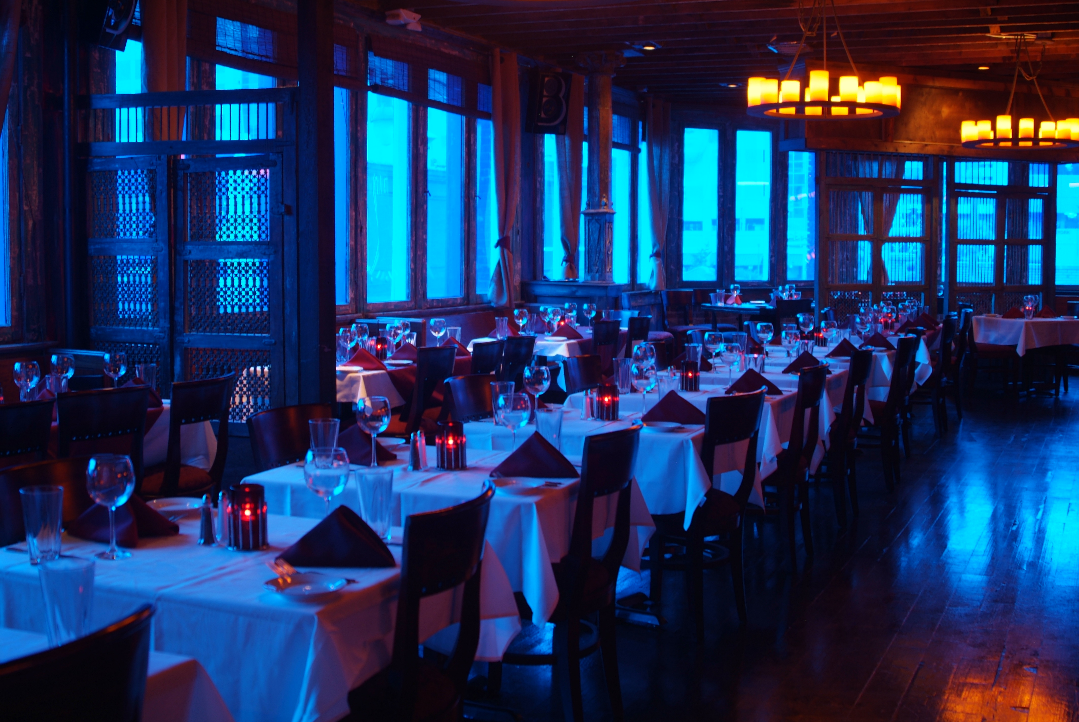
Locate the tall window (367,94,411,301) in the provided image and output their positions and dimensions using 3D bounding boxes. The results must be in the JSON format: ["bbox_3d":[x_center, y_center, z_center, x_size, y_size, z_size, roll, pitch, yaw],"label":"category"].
[{"bbox_3d":[-1.210,-1.278,9.968,0.080,1.638,0.723,3,5,24],"label":"tall window"}]

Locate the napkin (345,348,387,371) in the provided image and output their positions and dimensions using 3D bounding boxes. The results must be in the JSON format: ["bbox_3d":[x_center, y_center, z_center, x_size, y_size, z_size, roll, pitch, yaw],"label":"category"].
[{"bbox_3d":[-0.978,-0.021,7.317,0.285,0.118,0.170,3,6,33],"label":"napkin"}]

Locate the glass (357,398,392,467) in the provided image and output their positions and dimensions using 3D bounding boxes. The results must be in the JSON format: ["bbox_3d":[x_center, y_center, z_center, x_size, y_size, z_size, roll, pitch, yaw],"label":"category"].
[{"bbox_3d":[-0.511,0.214,3.868,0.108,0.207,0.108,0,5,-8],"label":"glass"}]

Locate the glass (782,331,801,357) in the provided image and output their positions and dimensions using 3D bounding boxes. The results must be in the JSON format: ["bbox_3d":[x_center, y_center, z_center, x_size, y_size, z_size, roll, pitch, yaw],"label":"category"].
[{"bbox_3d":[1.322,-0.054,6.629,0.099,0.211,0.099,2,5,25],"label":"glass"}]

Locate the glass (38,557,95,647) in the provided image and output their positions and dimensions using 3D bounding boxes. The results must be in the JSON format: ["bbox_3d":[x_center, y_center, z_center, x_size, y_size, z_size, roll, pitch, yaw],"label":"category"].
[{"bbox_3d":[-0.734,0.382,1.963,0.090,0.150,0.090,2,5,25],"label":"glass"}]

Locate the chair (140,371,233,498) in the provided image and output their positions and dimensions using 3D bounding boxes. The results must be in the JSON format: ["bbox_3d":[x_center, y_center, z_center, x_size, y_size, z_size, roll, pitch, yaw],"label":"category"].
[{"bbox_3d":[-1.590,0.511,5.180,0.530,0.900,0.440,2,5,18],"label":"chair"}]

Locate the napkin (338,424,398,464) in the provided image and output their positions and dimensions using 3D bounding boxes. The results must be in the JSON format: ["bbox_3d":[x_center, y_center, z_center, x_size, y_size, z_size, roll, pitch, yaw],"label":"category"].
[{"bbox_3d":[-0.588,0.258,4.031,0.261,0.118,0.150,2,5,25],"label":"napkin"}]

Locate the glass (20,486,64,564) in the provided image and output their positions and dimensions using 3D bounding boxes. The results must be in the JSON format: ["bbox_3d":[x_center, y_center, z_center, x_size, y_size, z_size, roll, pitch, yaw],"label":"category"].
[{"bbox_3d":[-1.063,0.353,2.704,0.092,0.155,0.092,2,5,25],"label":"glass"}]

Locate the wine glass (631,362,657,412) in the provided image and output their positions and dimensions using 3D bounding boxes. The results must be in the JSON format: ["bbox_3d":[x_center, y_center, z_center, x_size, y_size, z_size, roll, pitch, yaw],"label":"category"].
[{"bbox_3d":[0.396,0.107,4.778,0.099,0.211,0.099,0,5,0],"label":"wine glass"}]

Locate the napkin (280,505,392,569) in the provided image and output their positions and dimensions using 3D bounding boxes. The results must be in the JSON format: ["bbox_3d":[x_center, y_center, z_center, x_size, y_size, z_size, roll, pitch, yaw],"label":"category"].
[{"bbox_3d":[-0.418,0.367,2.701,0.253,0.128,0.148,1,5,12],"label":"napkin"}]

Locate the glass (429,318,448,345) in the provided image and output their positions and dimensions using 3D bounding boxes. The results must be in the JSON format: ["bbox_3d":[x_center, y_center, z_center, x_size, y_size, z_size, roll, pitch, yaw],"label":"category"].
[{"bbox_3d":[-0.678,-0.169,8.437,0.107,0.218,0.107,0,5,0],"label":"glass"}]

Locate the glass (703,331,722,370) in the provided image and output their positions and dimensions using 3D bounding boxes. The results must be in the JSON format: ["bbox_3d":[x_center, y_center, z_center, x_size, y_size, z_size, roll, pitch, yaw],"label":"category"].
[{"bbox_3d":[0.973,-0.048,7.017,0.107,0.218,0.107,2,5,25],"label":"glass"}]

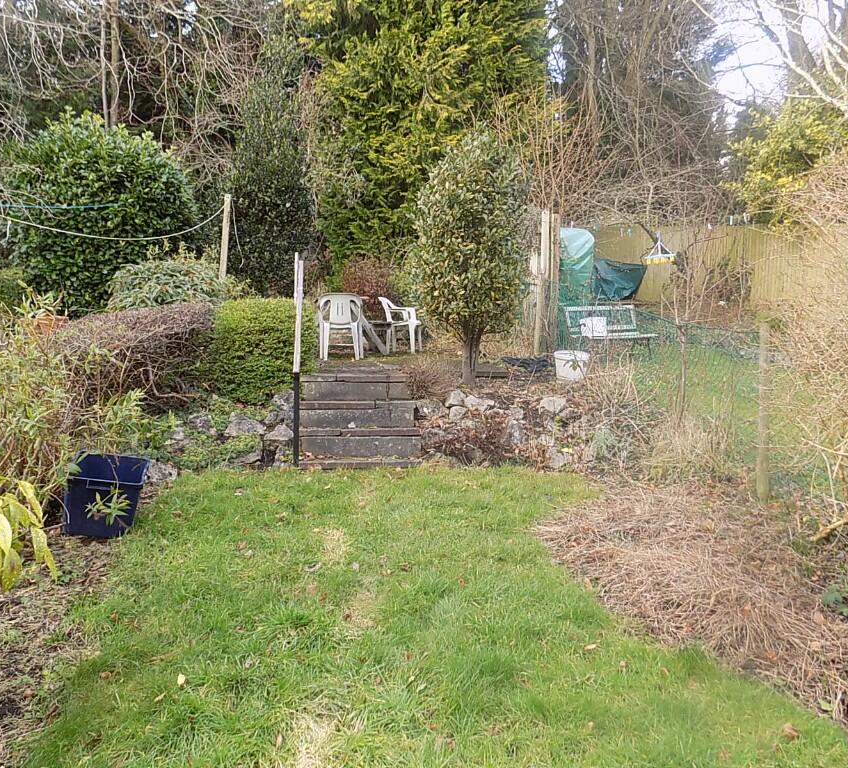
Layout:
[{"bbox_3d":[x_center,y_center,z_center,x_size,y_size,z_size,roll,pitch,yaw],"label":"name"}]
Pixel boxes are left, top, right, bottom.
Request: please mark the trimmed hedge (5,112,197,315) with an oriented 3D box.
[{"bbox_3d":[-4.279,-2.136,9.000,2.500,2.850,2.300,0,5,0],"label":"trimmed hedge"}]

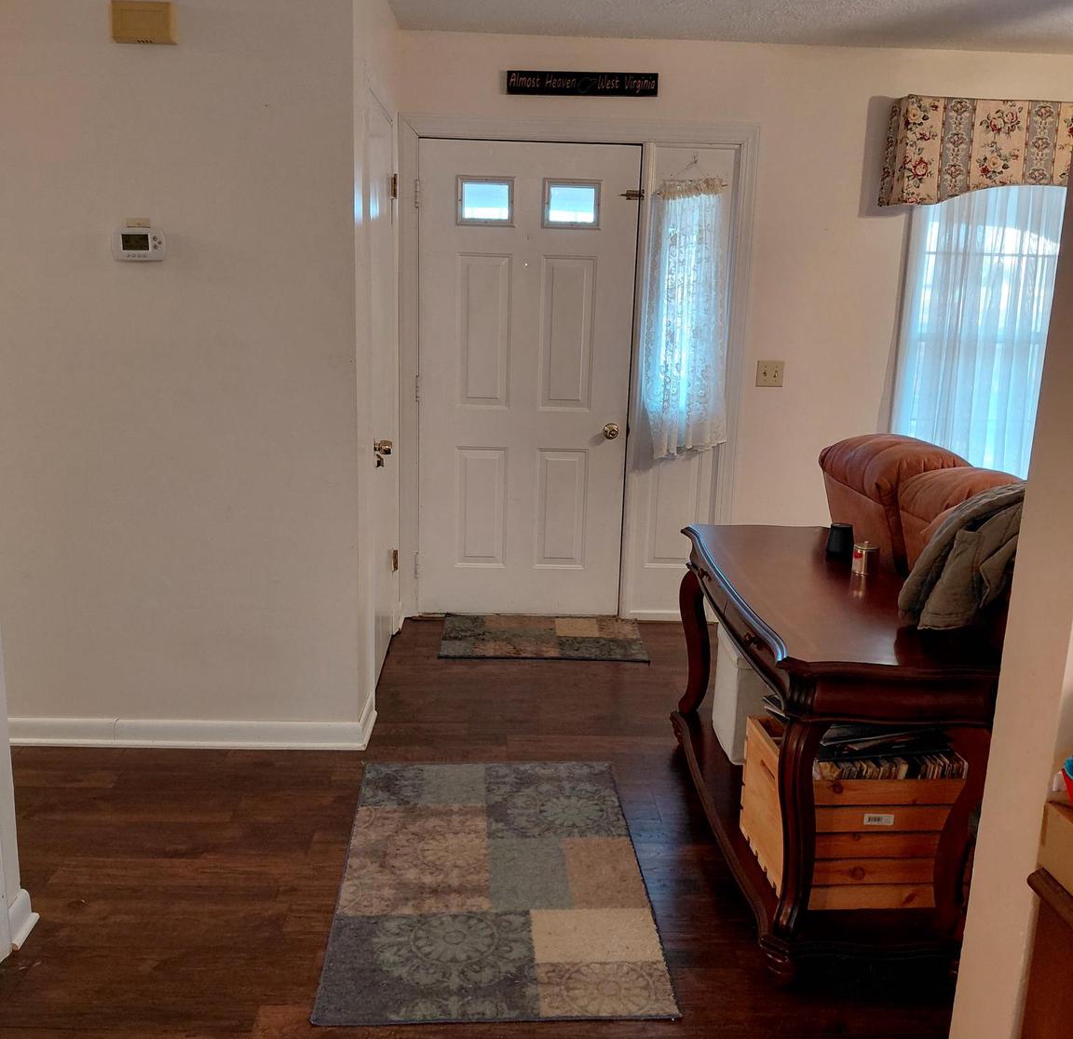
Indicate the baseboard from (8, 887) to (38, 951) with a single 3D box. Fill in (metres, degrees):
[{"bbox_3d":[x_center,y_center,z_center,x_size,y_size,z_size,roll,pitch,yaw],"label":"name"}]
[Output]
[{"bbox_3d":[-1.180,0.910,2.375,0.030,0.097,0.135,1,13,-2],"label":"baseboard"}]

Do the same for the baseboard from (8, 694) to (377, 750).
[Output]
[{"bbox_3d":[-1.155,0.660,3.447,1.200,0.097,0.265,1,13,-2],"label":"baseboard"}]

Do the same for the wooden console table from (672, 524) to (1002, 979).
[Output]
[{"bbox_3d":[0.722,0.530,2.802,0.510,0.750,1.270,1,13,-2],"label":"wooden console table"}]

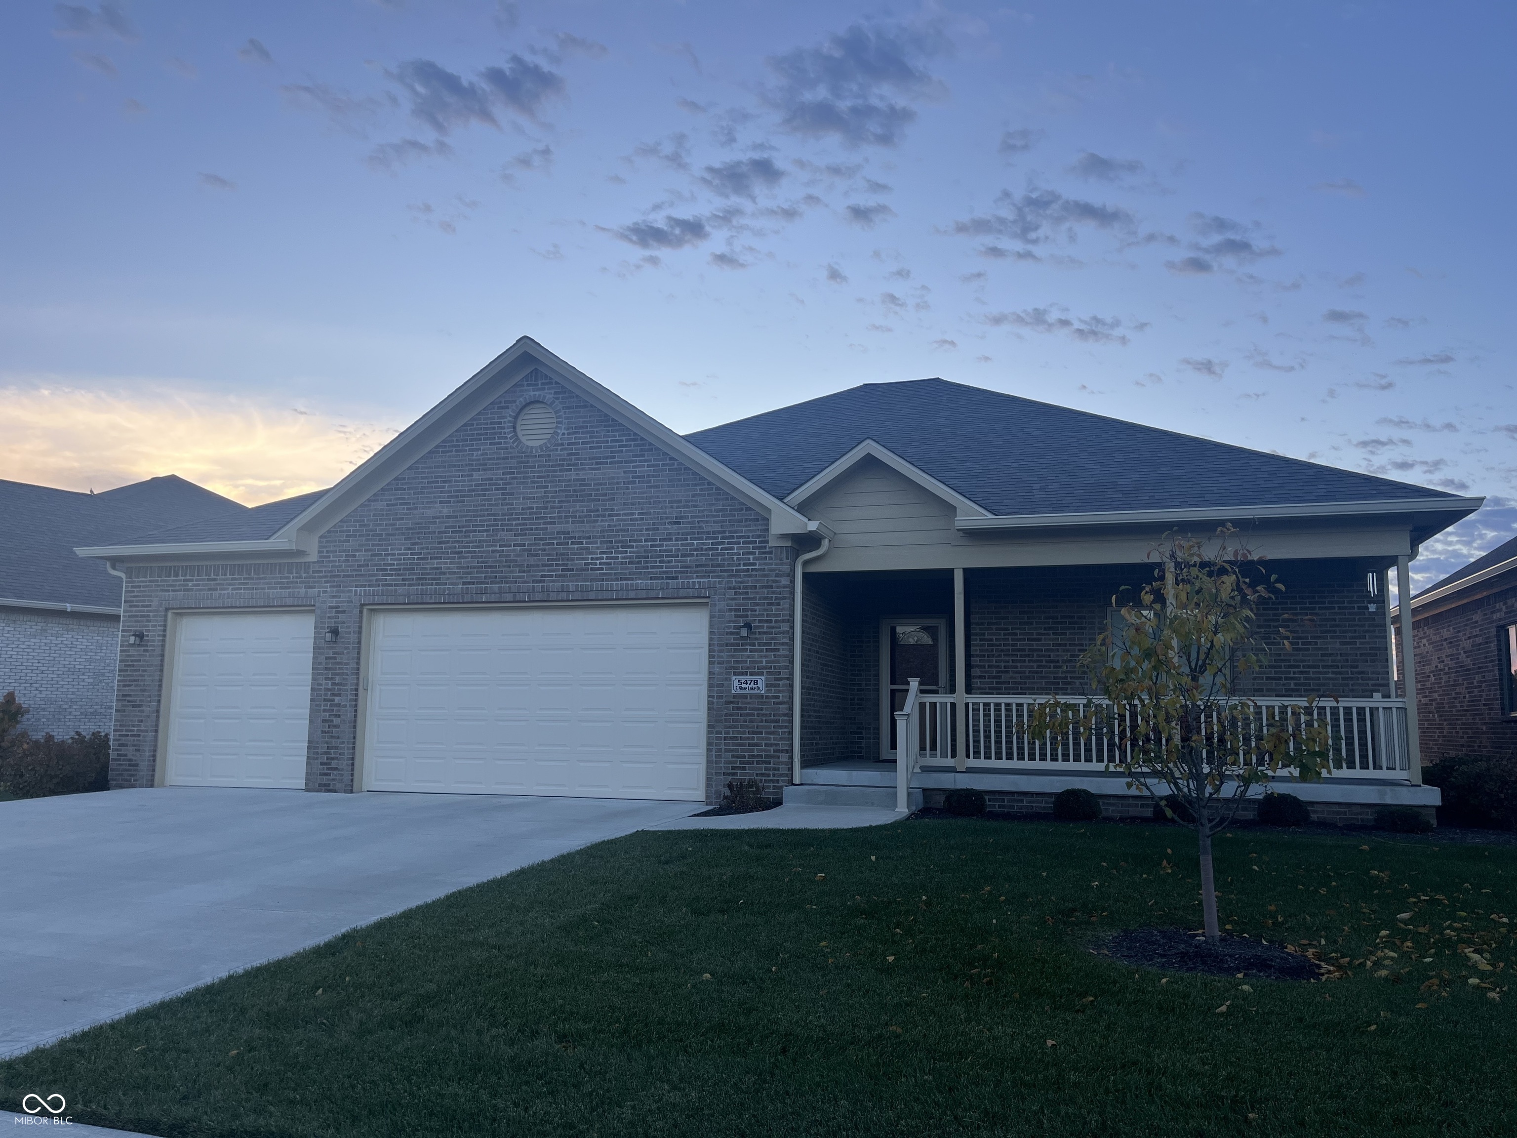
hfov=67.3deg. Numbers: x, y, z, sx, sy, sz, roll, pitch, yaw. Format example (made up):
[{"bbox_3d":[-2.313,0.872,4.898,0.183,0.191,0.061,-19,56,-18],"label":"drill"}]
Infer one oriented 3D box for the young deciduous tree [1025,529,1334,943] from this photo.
[{"bbox_3d":[2.597,1.017,7.131,1.790,2.543,1.750,-2,-7,18],"label":"young deciduous tree"}]

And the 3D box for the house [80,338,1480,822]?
[{"bbox_3d":[0.690,0.112,19.810,17.670,6.760,13.500,-2,-7,18],"label":"house"}]

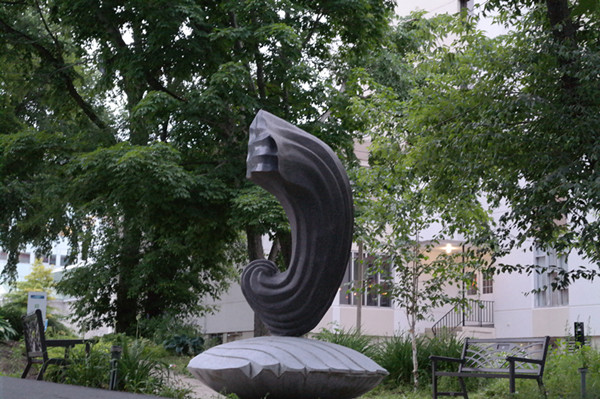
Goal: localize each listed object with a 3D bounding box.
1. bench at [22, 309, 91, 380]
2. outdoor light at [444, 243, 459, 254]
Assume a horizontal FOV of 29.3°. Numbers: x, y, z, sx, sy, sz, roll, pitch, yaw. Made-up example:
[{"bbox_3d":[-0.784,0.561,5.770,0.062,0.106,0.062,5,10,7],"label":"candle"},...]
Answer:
[{"bbox_3d":[-2.232,1.466,10.422,0.584,0.846,1.390,4,-9,-18],"label":"bench"},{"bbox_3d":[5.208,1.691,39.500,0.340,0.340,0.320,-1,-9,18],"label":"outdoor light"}]

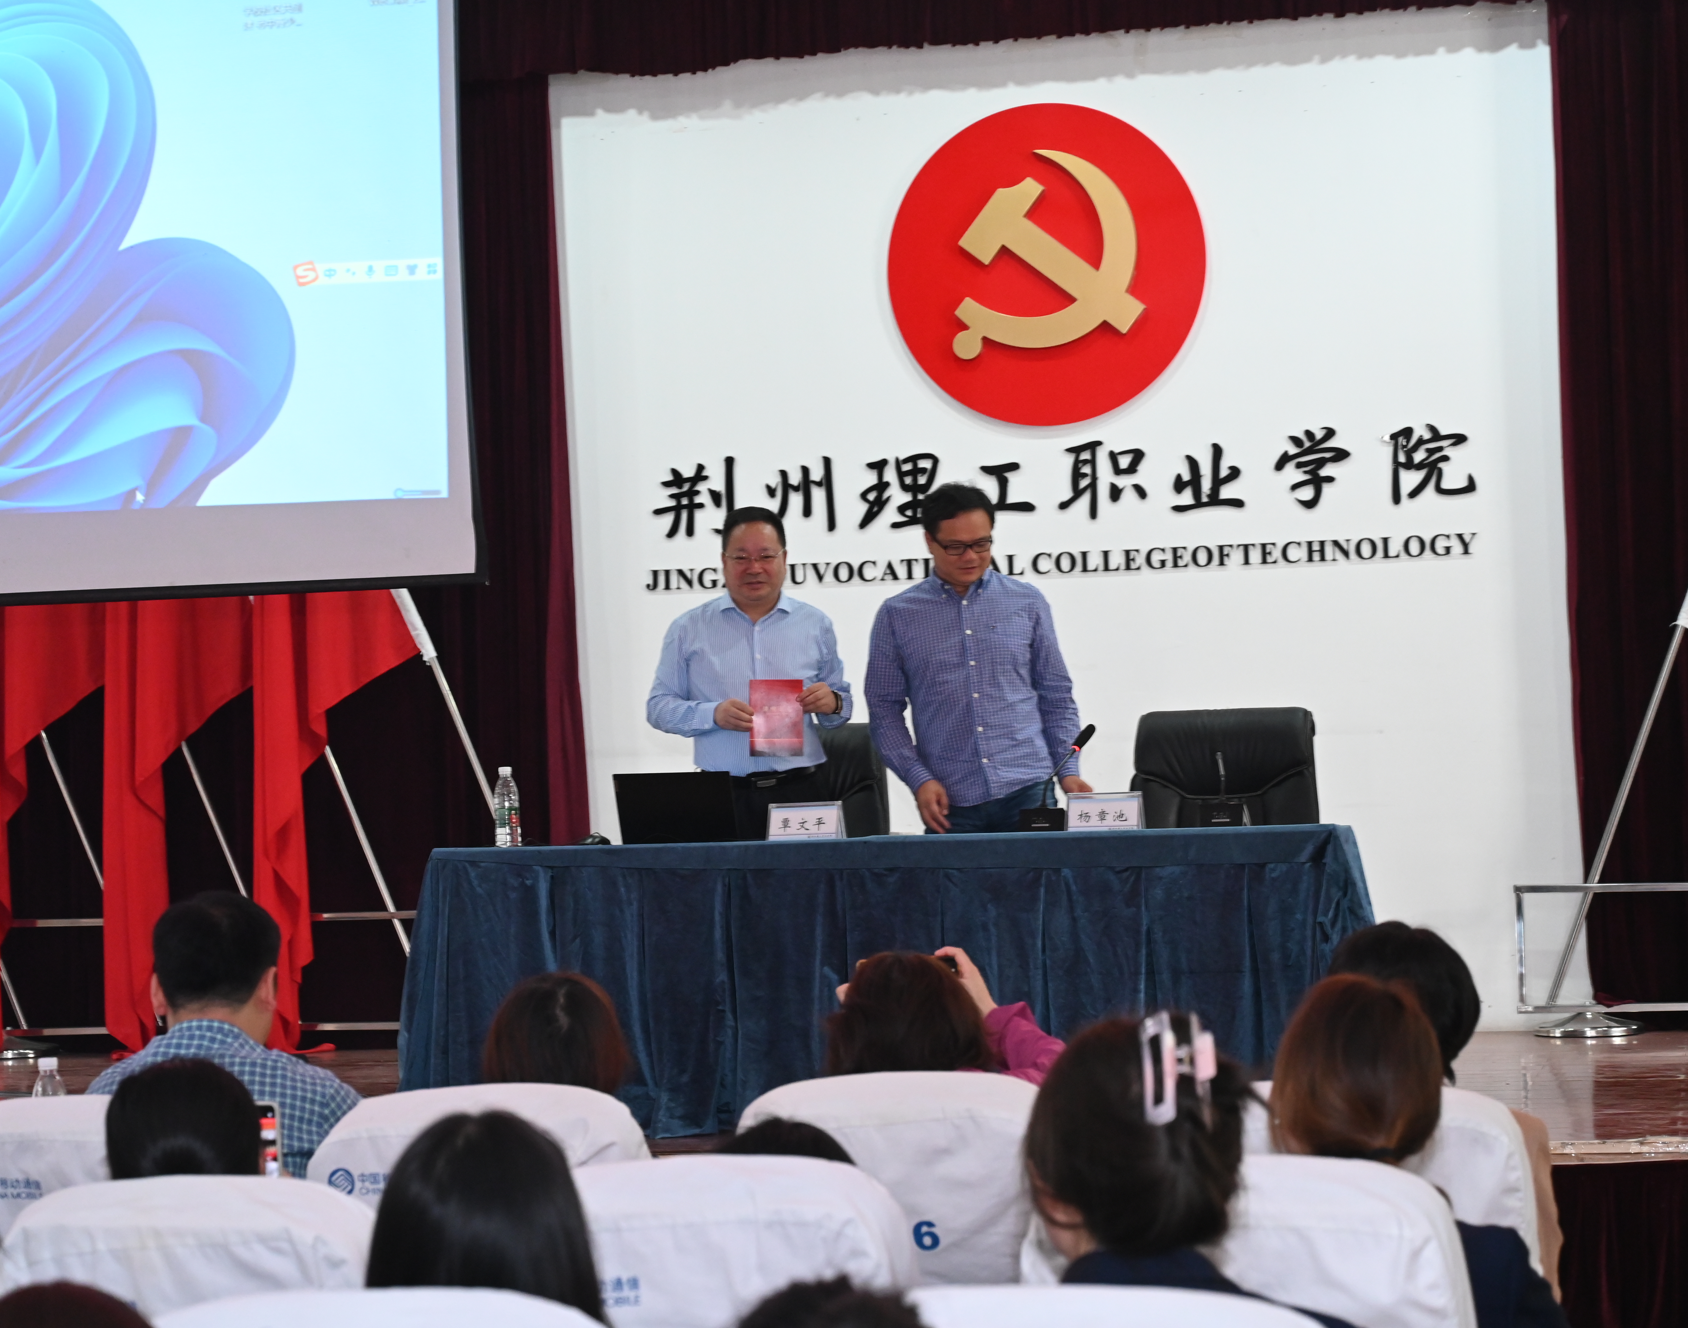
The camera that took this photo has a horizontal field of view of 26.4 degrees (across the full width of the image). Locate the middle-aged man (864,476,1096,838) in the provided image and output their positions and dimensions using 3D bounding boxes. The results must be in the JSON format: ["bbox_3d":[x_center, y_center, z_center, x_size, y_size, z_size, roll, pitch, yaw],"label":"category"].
[{"bbox_3d":[0.377,0.371,10.124,0.600,1.760,0.380,-2,-3,-1],"label":"middle-aged man"}]

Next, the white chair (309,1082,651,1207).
[{"bbox_3d":[-0.427,1.073,5.029,0.550,1.000,0.650,-2,-3,9],"label":"white chair"}]

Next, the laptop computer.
[{"bbox_3d":[-0.431,0.392,9.811,0.320,0.200,0.270,-2,-3,14],"label":"laptop computer"}]

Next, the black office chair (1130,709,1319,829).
[{"bbox_3d":[1.087,0.674,10.189,0.640,1.120,0.680,-2,-3,14],"label":"black office chair"}]

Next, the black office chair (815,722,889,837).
[{"bbox_3d":[-0.117,0.720,10.439,0.640,1.120,0.680,-3,-3,20],"label":"black office chair"}]

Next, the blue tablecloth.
[{"bbox_3d":[0.122,0.853,9.660,2.530,0.770,0.600,-2,-3,14],"label":"blue tablecloth"}]

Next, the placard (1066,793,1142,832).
[{"bbox_3d":[0.685,0.392,9.459,0.200,0.100,0.070,-2,-3,14],"label":"placard"}]

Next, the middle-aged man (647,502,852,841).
[{"bbox_3d":[-0.261,0.416,10.253,0.560,1.720,0.380,-2,-3,-1],"label":"middle-aged man"}]

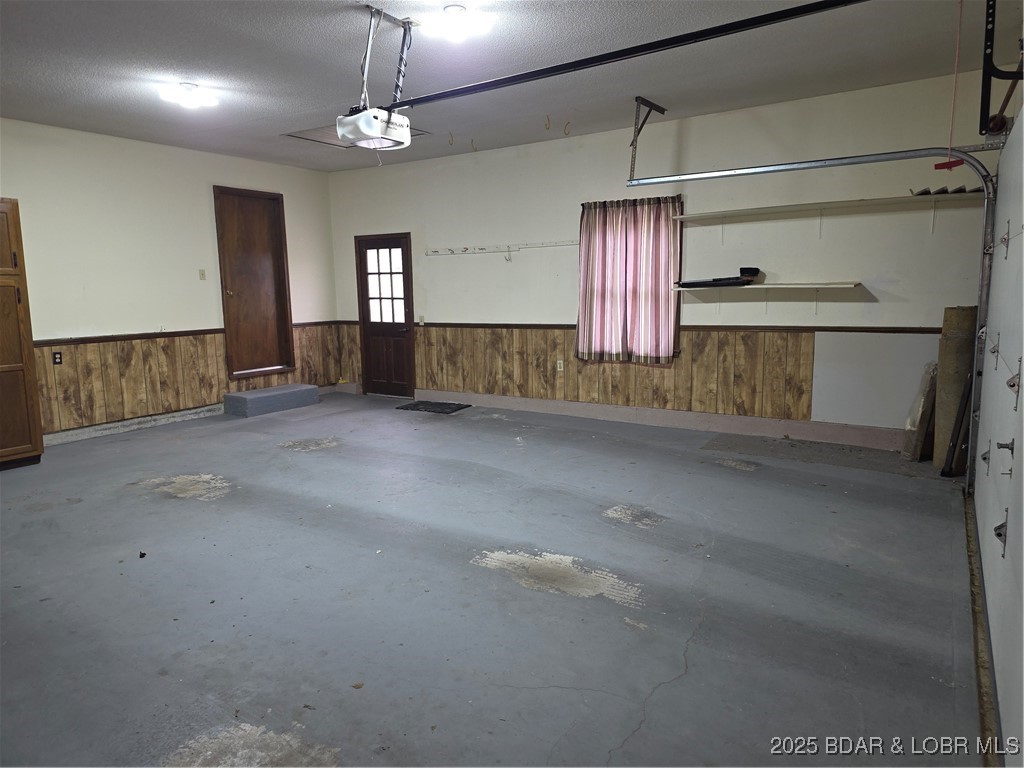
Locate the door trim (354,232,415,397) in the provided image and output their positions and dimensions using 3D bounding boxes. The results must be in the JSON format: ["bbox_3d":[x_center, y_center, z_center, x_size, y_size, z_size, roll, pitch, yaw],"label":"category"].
[{"bbox_3d":[-1.646,-0.879,8.866,0.930,2.090,0.090,4,10,33],"label":"door trim"}]

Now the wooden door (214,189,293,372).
[{"bbox_3d":[-3.121,-1.208,8.259,0.100,2.205,0.955,4,10,33],"label":"wooden door"}]

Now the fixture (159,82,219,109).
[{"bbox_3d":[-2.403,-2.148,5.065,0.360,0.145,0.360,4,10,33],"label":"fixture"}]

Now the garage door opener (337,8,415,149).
[{"bbox_3d":[-0.834,-1.762,4.021,0.390,0.680,0.310,4,10,33],"label":"garage door opener"}]

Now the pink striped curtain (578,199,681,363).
[{"bbox_3d":[1.132,-1.023,6.836,1.130,1.610,0.110,4,10,33],"label":"pink striped curtain"}]

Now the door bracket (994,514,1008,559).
[{"bbox_3d":[1.796,0.546,2.511,0.045,0.160,0.070,4,10,33],"label":"door bracket"}]

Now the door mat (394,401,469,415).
[{"bbox_3d":[-0.947,0.277,8.172,0.780,0.012,0.550,4,10,33],"label":"door mat"}]

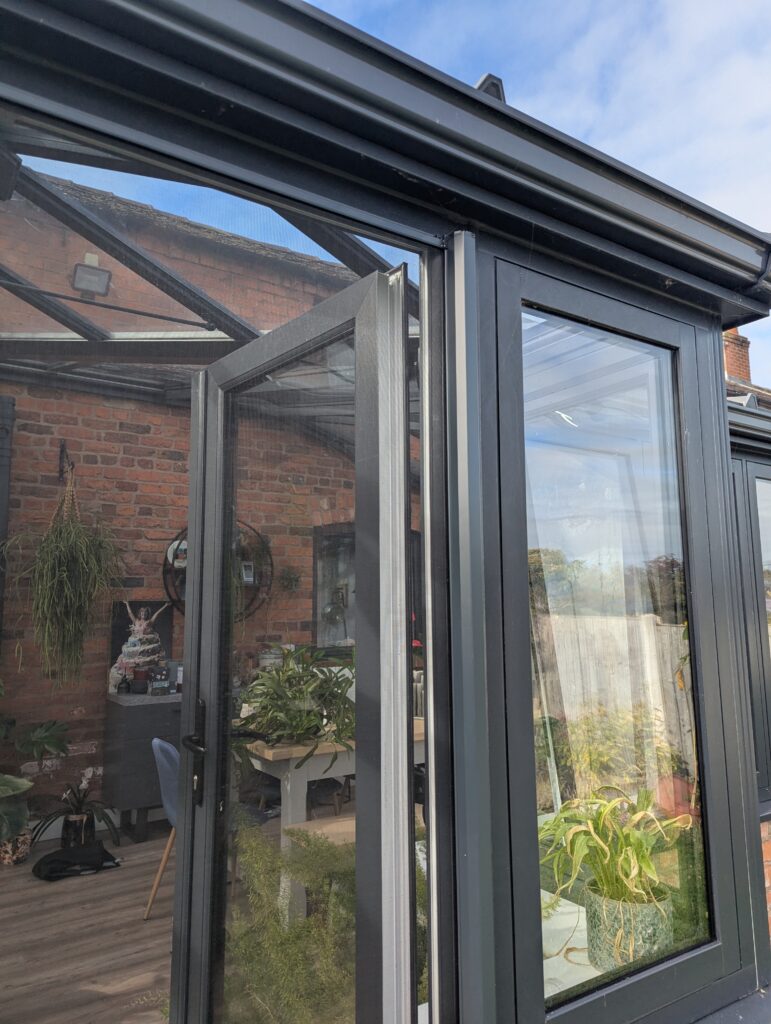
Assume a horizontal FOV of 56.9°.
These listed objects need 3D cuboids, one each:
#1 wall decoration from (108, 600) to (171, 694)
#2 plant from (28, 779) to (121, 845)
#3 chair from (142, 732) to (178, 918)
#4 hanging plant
[{"bbox_3d":[-1.637,0.904,4.779,0.400,0.600,0.030,4,-9,-27],"label":"wall decoration"},{"bbox_3d":[-1.860,1.813,4.265,0.500,0.390,0.460,4,-9,-27],"label":"plant"},{"bbox_3d":[-0.824,1.433,3.246,0.530,0.840,0.460,5,-10,-32],"label":"chair"},{"bbox_3d":[-2.012,0.377,4.428,0.640,1.350,0.480,4,-9,-27],"label":"hanging plant"}]

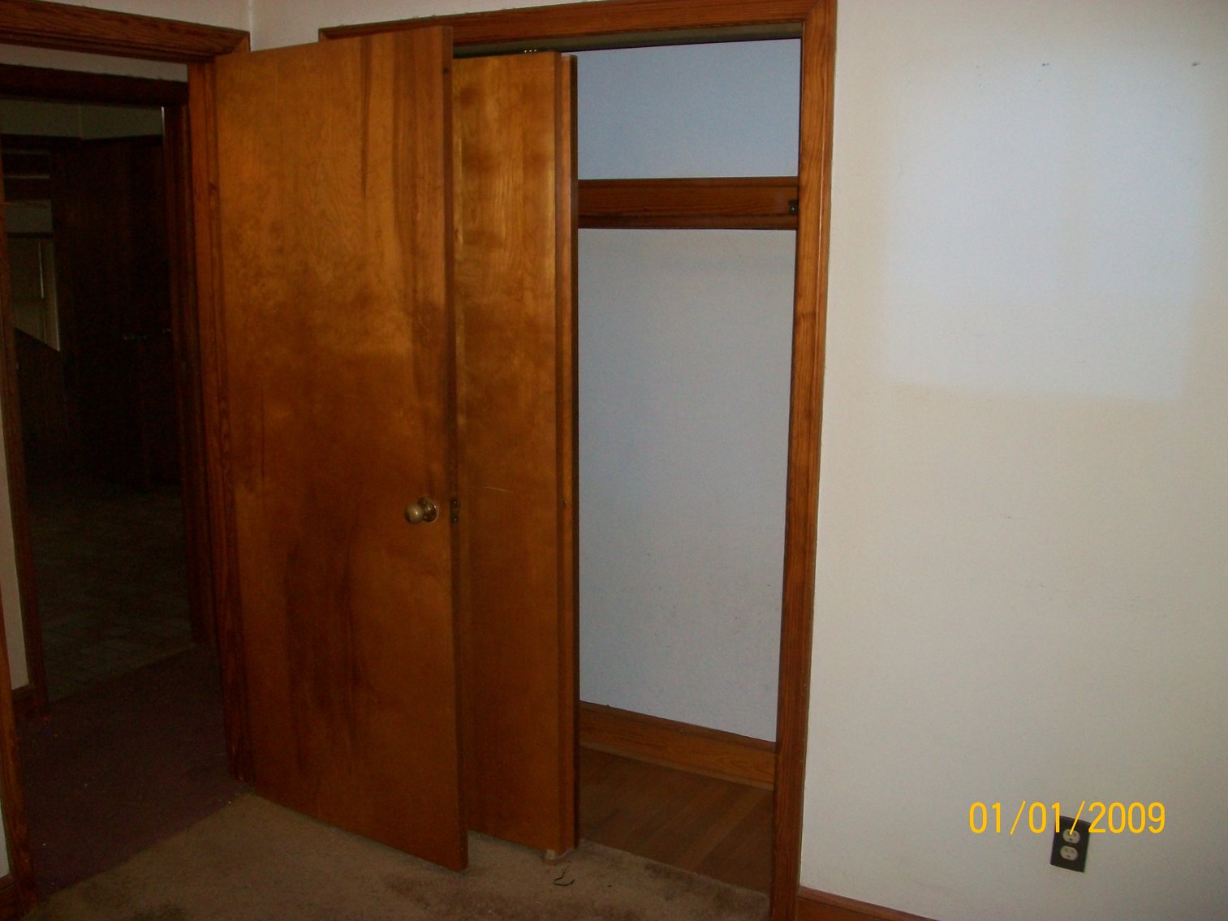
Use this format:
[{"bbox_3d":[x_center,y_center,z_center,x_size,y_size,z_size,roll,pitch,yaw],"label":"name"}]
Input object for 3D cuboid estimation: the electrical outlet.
[{"bbox_3d":[0.937,0.789,2.477,0.070,0.114,0.008,6,13,27],"label":"electrical outlet"}]

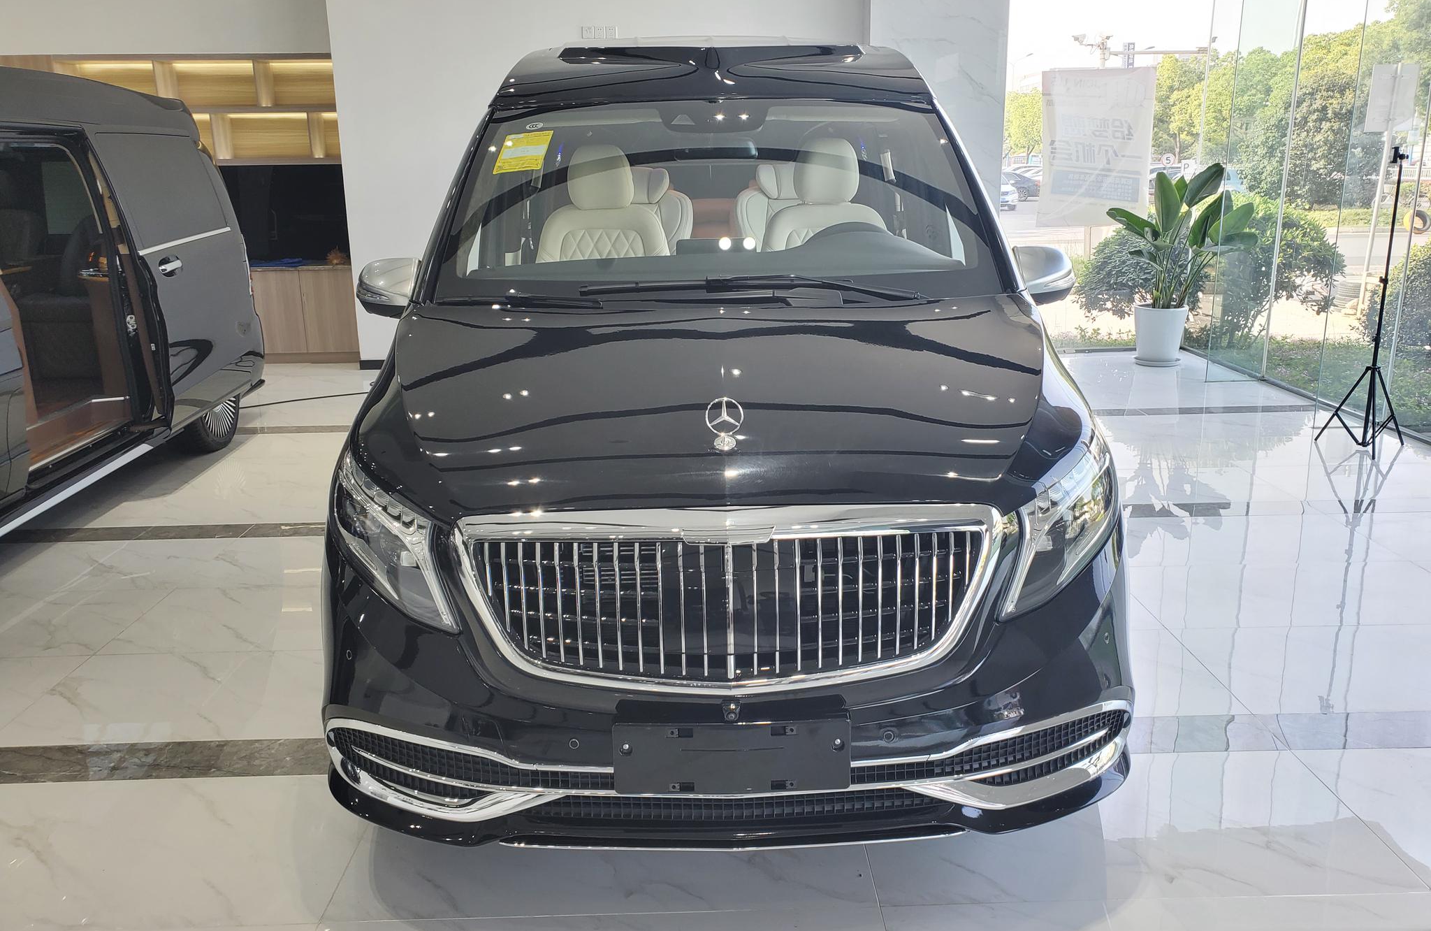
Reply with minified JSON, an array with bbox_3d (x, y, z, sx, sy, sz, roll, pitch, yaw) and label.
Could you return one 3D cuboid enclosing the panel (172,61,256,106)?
[{"bbox_3d":[-4.148,-3.191,9.000,0.780,0.360,0.050,-1,15,0],"label":"panel"}]

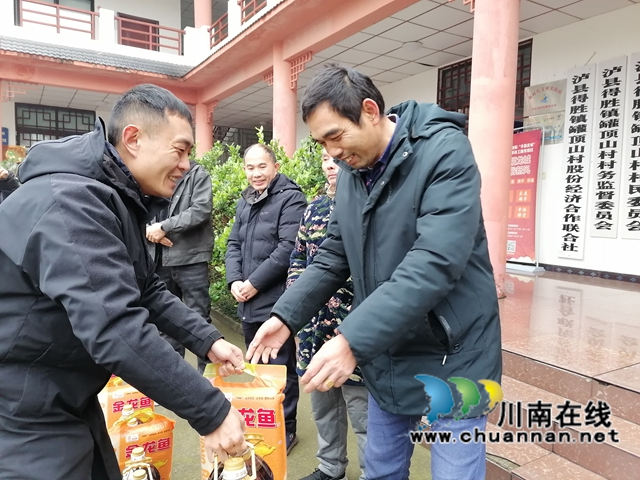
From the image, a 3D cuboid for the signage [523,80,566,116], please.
[{"bbox_3d":[3.012,-1.887,6.672,0.020,0.393,0.605,-3,6,-34],"label":"signage"}]

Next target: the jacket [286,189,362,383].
[{"bbox_3d":[0.108,0.211,2.390,0.500,0.870,0.310,4,6,30],"label":"jacket"}]

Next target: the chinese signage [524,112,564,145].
[{"bbox_3d":[3.003,-1.470,6.715,0.020,0.418,0.603,-3,6,-34],"label":"chinese signage"}]

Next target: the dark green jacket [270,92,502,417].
[{"bbox_3d":[0.192,0.024,1.241,0.550,0.810,0.540,-2,5,-34],"label":"dark green jacket"}]

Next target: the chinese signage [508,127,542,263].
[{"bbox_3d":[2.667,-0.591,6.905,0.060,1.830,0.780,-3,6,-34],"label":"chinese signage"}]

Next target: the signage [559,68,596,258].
[{"bbox_3d":[3.268,-0.962,6.345,0.030,2.419,0.349,-3,6,-34],"label":"signage"}]

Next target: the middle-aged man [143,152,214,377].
[{"bbox_3d":[-0.862,0.261,2.958,0.520,1.750,0.350,3,6,22],"label":"middle-aged man"}]

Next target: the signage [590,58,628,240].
[{"bbox_3d":[3.483,-1.090,6.014,0.030,2.134,0.316,-3,6,-34],"label":"signage"}]

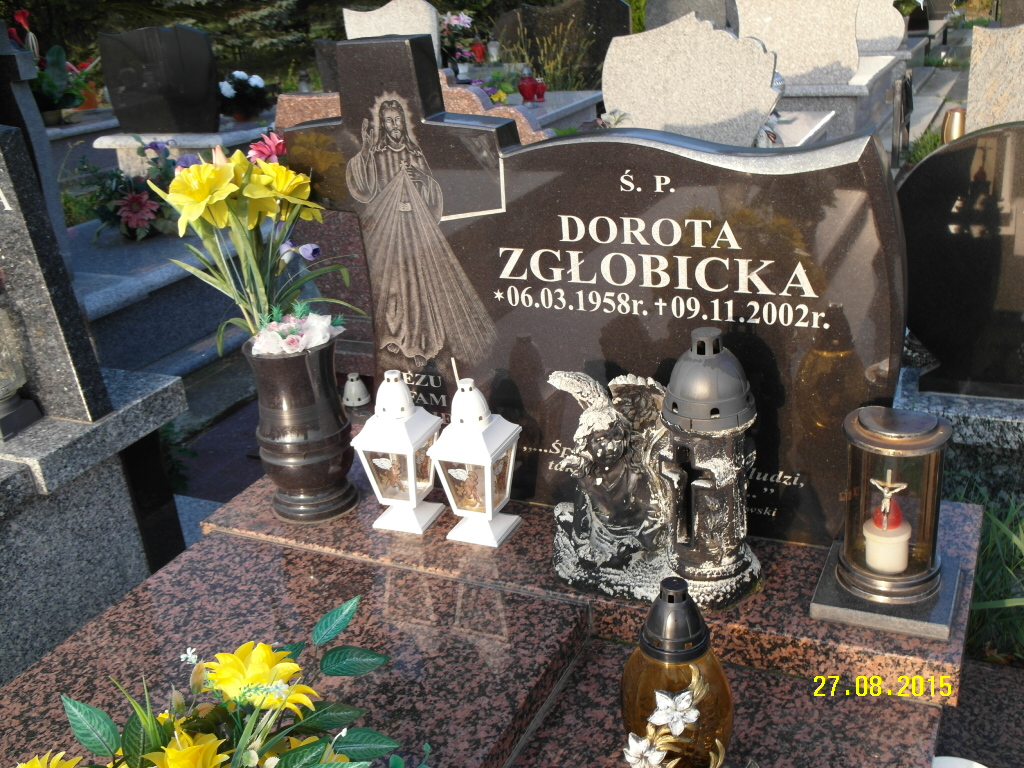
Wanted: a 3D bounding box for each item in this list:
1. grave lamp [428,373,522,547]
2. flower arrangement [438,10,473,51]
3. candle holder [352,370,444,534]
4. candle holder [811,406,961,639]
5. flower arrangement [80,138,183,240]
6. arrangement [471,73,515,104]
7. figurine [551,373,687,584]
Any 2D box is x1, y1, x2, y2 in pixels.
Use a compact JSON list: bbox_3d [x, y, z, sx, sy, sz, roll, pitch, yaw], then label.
[{"bbox_3d":[-0.046,0.098,1.440,0.097,0.220,0.097,6,24,26],"label":"grave lamp"},{"bbox_3d":[-0.386,-2.457,7.400,0.250,0.270,0.230,6,24,25],"label":"flower arrangement"},{"bbox_3d":[-0.155,0.087,1.489,0.097,0.222,0.097,7,24,28],"label":"candle holder"},{"bbox_3d":[0.433,0.148,1.214,0.148,0.218,0.148,6,24,25],"label":"candle holder"},{"bbox_3d":[-1.230,-0.633,3.450,0.320,0.290,0.280,6,24,25],"label":"flower arrangement"},{"bbox_3d":[-0.112,-1.681,6.100,0.250,0.190,0.220,6,24,25],"label":"arrangement"},{"bbox_3d":[0.124,0.118,1.315,0.169,0.248,0.133,2,22,18],"label":"figurine"}]

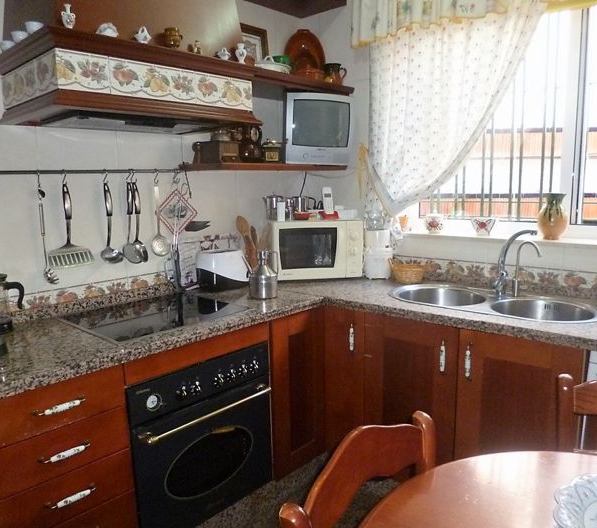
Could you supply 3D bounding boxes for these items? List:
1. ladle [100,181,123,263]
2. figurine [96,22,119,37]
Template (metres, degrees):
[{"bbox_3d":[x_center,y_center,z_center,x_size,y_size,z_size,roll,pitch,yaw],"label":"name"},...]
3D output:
[{"bbox_3d":[-0.757,-0.162,1.973,0.088,0.325,0.095,-11,13,-44],"label":"ladle"},{"bbox_3d":[-0.588,-0.717,1.507,0.037,0.046,0.071,7,12,43],"label":"figurine"}]

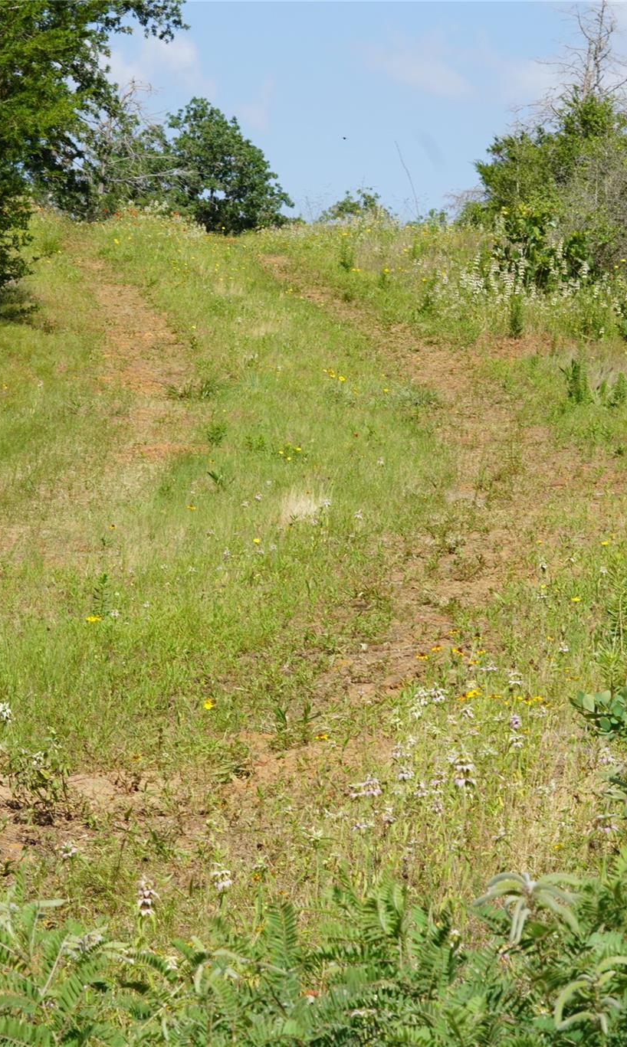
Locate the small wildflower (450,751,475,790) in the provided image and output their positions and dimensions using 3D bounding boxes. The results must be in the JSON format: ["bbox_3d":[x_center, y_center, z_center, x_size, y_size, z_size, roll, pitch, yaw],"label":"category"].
[{"bbox_3d":[0.305,0.506,6.700,0.049,0.078,0.049,0,3,0],"label":"small wildflower"}]

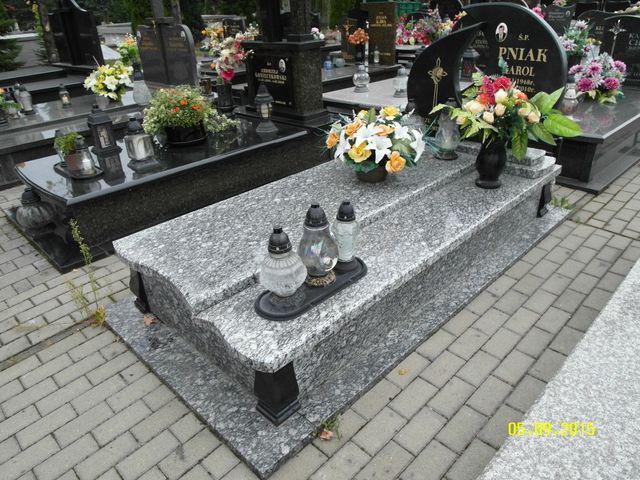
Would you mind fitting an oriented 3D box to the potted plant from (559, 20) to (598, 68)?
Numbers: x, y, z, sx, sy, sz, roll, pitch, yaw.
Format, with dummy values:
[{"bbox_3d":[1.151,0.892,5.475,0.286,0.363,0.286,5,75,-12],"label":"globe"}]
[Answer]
[{"bbox_3d":[2.887,-2.119,4.956,0.380,0.560,0.400,-27,38,-37],"label":"potted plant"}]

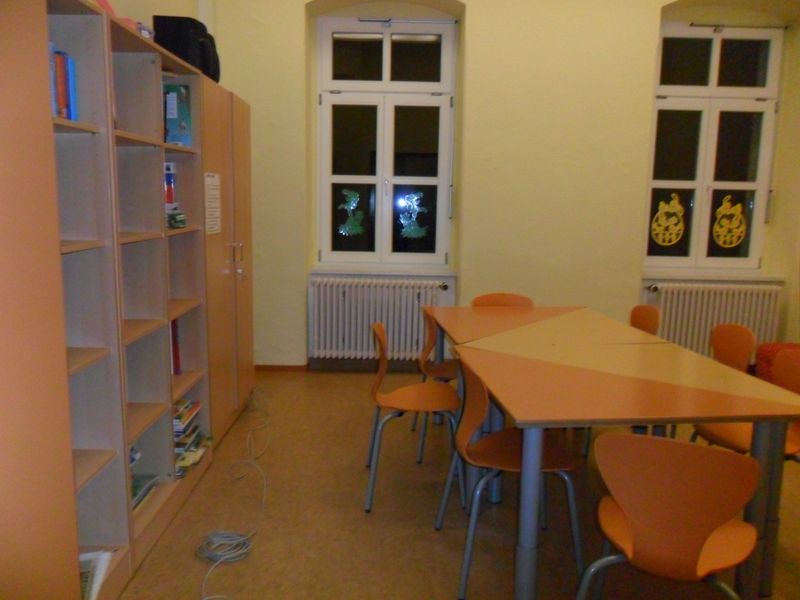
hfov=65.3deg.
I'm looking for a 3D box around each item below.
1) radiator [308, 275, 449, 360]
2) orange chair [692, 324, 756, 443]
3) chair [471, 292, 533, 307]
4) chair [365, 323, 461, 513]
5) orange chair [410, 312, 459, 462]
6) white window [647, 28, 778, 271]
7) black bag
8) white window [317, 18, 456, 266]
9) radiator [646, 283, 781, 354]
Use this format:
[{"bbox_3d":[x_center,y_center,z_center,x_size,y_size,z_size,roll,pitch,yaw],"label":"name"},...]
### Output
[{"bbox_3d":[-0.182,0.149,4.862,0.965,0.634,0.150,1,9,-1],"label":"radiator"},{"bbox_3d":[1.398,0.513,2.978,0.472,0.776,0.479,1,9,-3],"label":"orange chair"},{"bbox_3d":[0.616,0.363,3.764,0.479,0.776,0.472,1,9,-1],"label":"chair"},{"bbox_3d":[0.073,0.498,2.876,0.472,0.776,0.479,1,9,-5],"label":"chair"},{"bbox_3d":[0.316,0.421,3.373,0.472,0.776,0.479,1,9,-4],"label":"orange chair"},{"bbox_3d":[2.433,-1.153,4.992,1.053,1.897,0.120,1,9,-1],"label":"white window"},{"bbox_3d":[-1.042,-1.214,3.062,0.236,0.261,0.256,1,9,-1],"label":"black bag"},{"bbox_3d":[-0.114,-1.207,4.950,1.060,1.897,0.120,1,9,-1],"label":"white window"},{"bbox_3d":[2.453,0.204,4.905,0.959,0.634,0.150,1,9,-1],"label":"radiator"}]

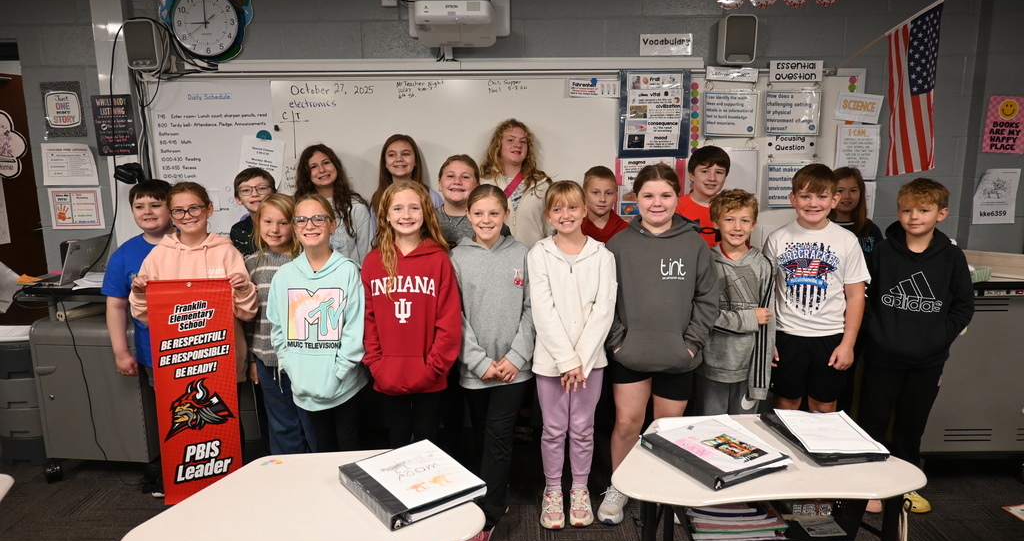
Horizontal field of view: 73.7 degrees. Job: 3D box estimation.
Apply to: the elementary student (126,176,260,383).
[{"bbox_3d":[-1.206,0.330,2.673,0.440,1.345,0.330,-5,11,-21],"label":"elementary student"}]

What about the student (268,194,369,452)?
[{"bbox_3d":[-0.736,0.357,2.618,0.380,1.298,0.280,-3,10,-15],"label":"student"}]

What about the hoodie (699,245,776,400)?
[{"bbox_3d":[0.913,0.214,2.803,0.320,0.630,0.270,2,10,14],"label":"hoodie"}]

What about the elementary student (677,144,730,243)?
[{"bbox_3d":[0.921,0.201,3.206,0.410,1.546,0.280,1,10,8],"label":"elementary student"}]

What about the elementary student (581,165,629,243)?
[{"bbox_3d":[0.428,0.256,3.155,0.390,1.466,0.270,0,9,3],"label":"elementary student"}]

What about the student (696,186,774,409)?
[{"bbox_3d":[0.879,0.324,2.737,0.370,1.285,0.280,2,10,16],"label":"student"}]

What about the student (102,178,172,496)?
[{"bbox_3d":[-1.592,0.310,3.074,0.410,1.435,0.290,-3,10,-14],"label":"student"}]

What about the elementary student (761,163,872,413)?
[{"bbox_3d":[1.198,0.266,2.769,0.410,1.382,0.280,3,11,21],"label":"elementary student"}]

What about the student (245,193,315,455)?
[{"bbox_3d":[-0.964,0.358,2.940,0.320,1.369,0.260,-2,10,-10],"label":"student"}]

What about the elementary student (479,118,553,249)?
[{"bbox_3d":[0.032,0.136,3.018,0.420,1.580,0.280,-1,10,-3],"label":"elementary student"}]

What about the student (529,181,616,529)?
[{"bbox_3d":[0.246,0.341,2.825,0.365,1.412,0.270,0,9,2],"label":"student"}]

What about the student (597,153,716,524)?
[{"bbox_3d":[0.568,0.287,2.659,0.430,1.392,0.290,1,10,11],"label":"student"}]

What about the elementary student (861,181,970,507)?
[{"bbox_3d":[1.569,0.295,2.734,0.410,1.327,0.290,4,11,24],"label":"elementary student"}]

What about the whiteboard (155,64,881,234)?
[{"bbox_3d":[-0.035,-0.403,3.523,3.670,1.200,0.060,-1,10,0],"label":"whiteboard"}]

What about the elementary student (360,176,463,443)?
[{"bbox_3d":[-0.381,0.360,2.727,0.385,1.421,0.280,-1,9,1],"label":"elementary student"}]

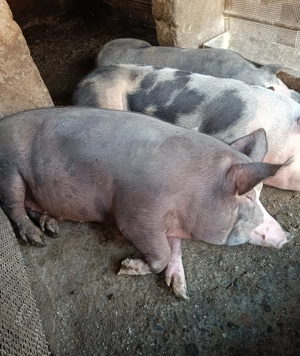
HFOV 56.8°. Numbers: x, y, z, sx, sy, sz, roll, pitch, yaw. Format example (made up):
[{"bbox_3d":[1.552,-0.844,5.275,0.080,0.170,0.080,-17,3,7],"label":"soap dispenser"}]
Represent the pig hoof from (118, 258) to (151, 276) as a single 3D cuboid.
[{"bbox_3d":[-0.053,0.332,1.030,0.120,0.050,0.055,-9,41,4],"label":"pig hoof"}]

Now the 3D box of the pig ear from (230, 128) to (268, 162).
[{"bbox_3d":[0.360,-0.117,1.005,0.125,0.105,0.050,-52,25,14],"label":"pig ear"}]

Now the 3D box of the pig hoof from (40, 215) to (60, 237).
[{"bbox_3d":[-0.451,0.214,1.256,0.062,0.058,0.085,-34,45,-24],"label":"pig hoof"}]

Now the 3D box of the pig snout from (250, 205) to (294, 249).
[{"bbox_3d":[0.432,0.184,1.008,0.120,0.110,0.110,27,52,12],"label":"pig snout"}]

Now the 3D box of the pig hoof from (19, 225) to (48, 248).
[{"bbox_3d":[-0.516,0.253,1.229,0.100,0.060,0.065,23,52,34],"label":"pig hoof"}]

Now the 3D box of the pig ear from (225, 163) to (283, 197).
[{"bbox_3d":[0.344,0.009,0.911,0.185,0.060,0.095,-19,76,32],"label":"pig ear"}]

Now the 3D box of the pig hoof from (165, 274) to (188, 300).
[{"bbox_3d":[0.090,0.373,0.948,0.062,0.052,0.080,-20,41,-9],"label":"pig hoof"}]

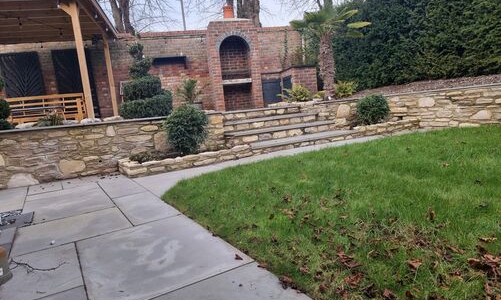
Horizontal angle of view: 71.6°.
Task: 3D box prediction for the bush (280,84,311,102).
[{"bbox_3d":[1.062,-1.334,8.200,0.680,0.450,0.650,-5,8,1],"label":"bush"}]

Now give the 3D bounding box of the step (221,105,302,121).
[{"bbox_3d":[0.208,-0.802,7.643,1.892,0.200,0.400,-9,9,-24],"label":"step"}]

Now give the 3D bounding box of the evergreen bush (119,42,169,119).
[{"bbox_3d":[-1.945,-1.209,6.314,0.950,1.420,0.950,-9,9,-24],"label":"evergreen bush"}]

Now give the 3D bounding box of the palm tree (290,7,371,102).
[{"bbox_3d":[1.931,-2.354,8.386,1.850,2.320,1.850,-9,9,-24],"label":"palm tree"}]

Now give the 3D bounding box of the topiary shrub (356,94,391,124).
[{"bbox_3d":[2.783,-0.916,7.860,0.740,0.660,0.720,-9,9,-24],"label":"topiary shrub"}]

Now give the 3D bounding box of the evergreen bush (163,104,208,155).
[{"bbox_3d":[-1.065,-0.336,5.693,0.740,0.800,0.720,-9,9,-24],"label":"evergreen bush"}]

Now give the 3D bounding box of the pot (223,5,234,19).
[{"bbox_3d":[-0.566,-3.602,9.067,0.300,0.350,0.300,-5,8,1],"label":"pot"}]

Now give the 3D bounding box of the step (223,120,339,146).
[{"bbox_3d":[0.644,-0.351,7.033,2.503,0.200,0.400,-9,9,-24],"label":"step"}]

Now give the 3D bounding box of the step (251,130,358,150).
[{"bbox_3d":[1.052,-0.173,6.812,2.425,0.160,0.400,-9,9,-24],"label":"step"}]

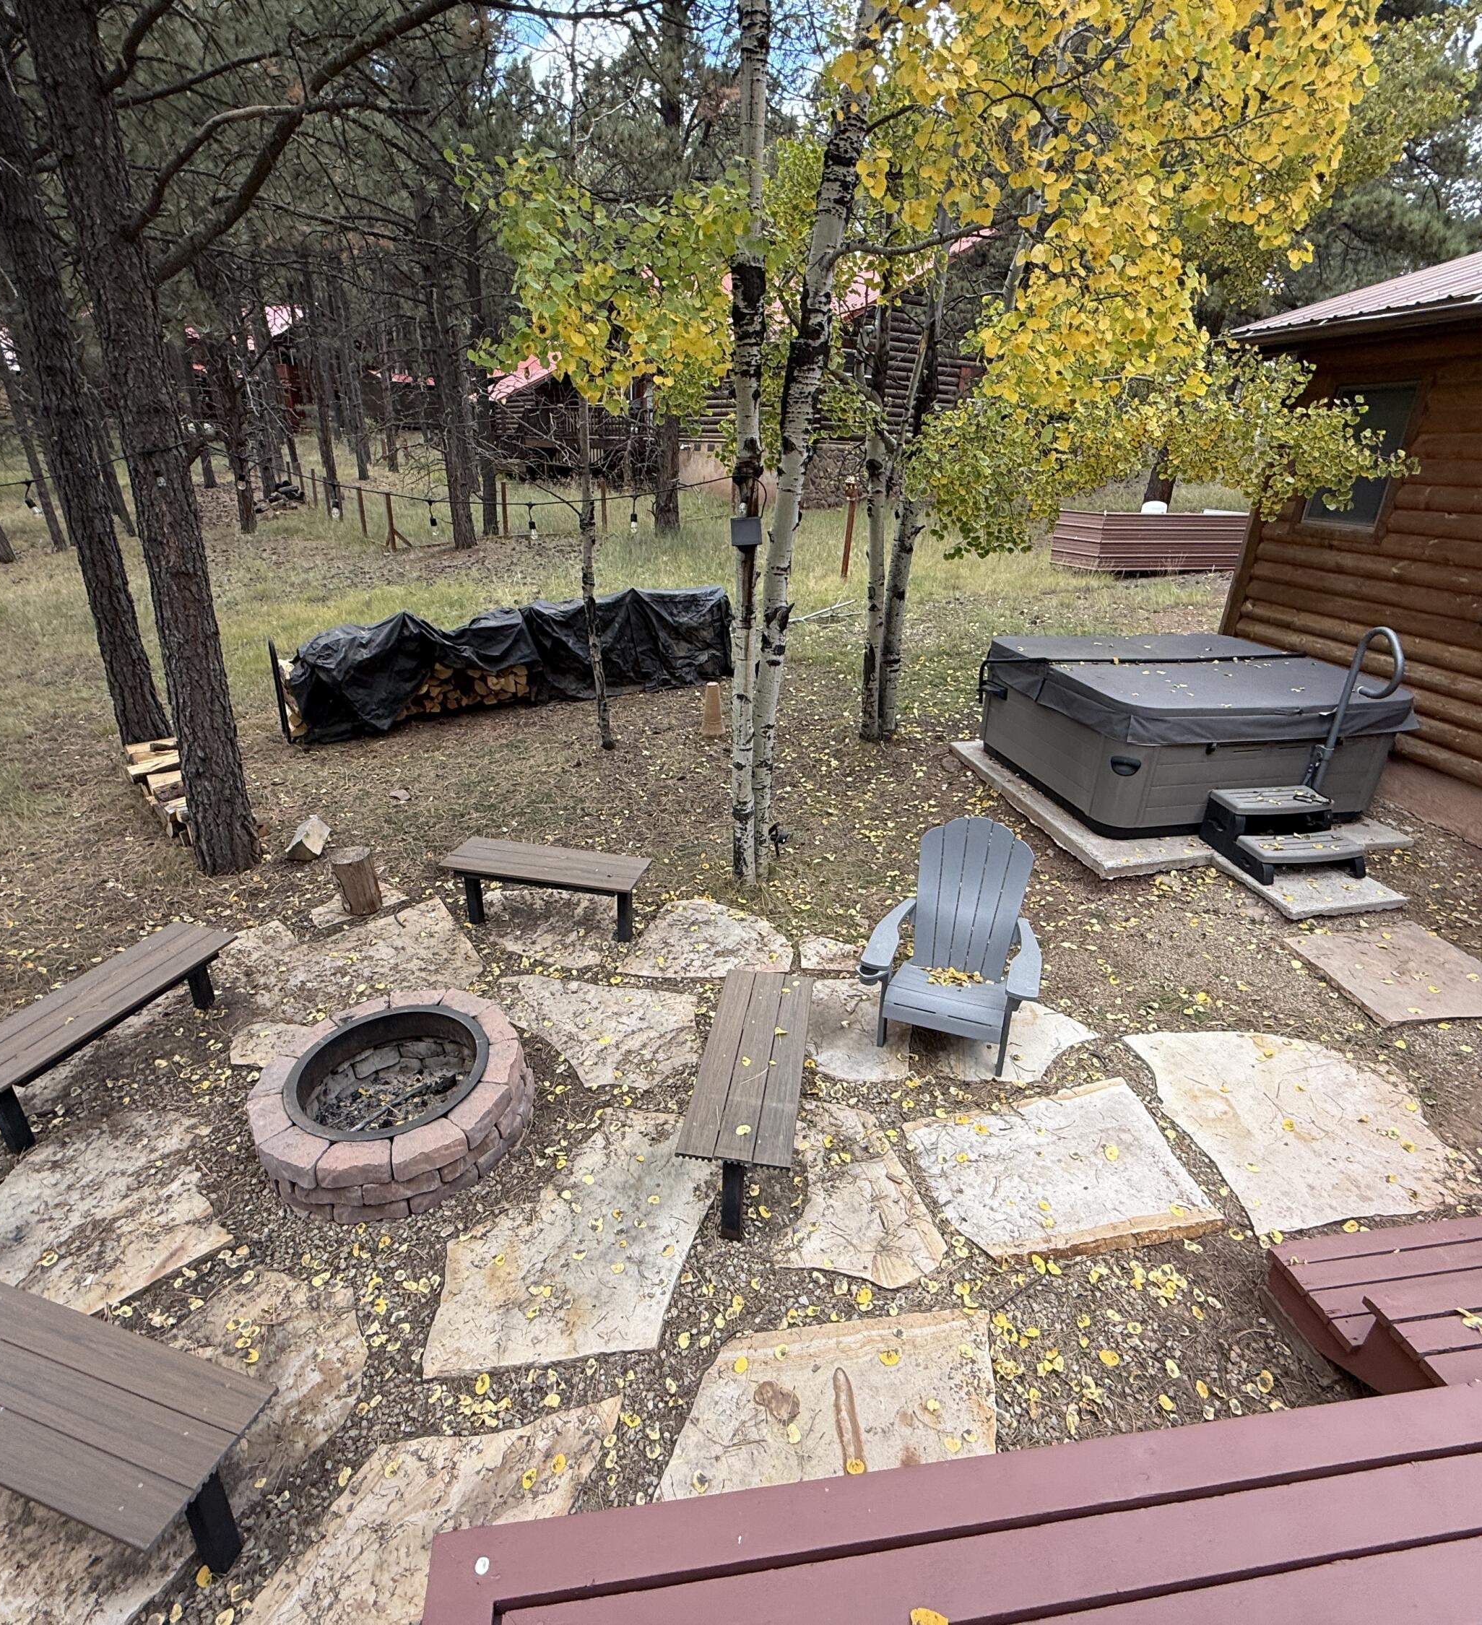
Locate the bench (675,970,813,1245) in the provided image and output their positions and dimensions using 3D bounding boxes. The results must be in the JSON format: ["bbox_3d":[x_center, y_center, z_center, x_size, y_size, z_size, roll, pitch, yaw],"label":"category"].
[{"bbox_3d":[0.057,1.269,3.905,0.425,0.475,1.220,5,24,7],"label":"bench"}]

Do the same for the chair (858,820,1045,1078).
[{"bbox_3d":[1.142,0.669,4.614,0.800,0.960,0.900,10,26,18],"label":"chair"}]

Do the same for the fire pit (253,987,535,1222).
[{"bbox_3d":[-1.595,1.307,4.089,1.250,0.300,1.250,1,23,-1],"label":"fire pit"}]

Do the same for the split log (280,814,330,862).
[{"bbox_3d":[-3.249,0.177,6.569,0.250,0.165,0.430,-4,24,-12],"label":"split log"}]

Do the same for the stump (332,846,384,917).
[{"bbox_3d":[-2.480,0.443,5.665,0.245,0.387,0.245,1,24,0],"label":"stump"}]

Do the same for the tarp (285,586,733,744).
[{"bbox_3d":[-2.336,-1.791,9.815,4.900,1.050,0.650,-14,28,-30],"label":"tarp"}]

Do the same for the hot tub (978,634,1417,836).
[{"bbox_3d":[3.525,-0.754,7.300,2.300,0.970,2.250,-4,24,-12],"label":"hot tub"}]

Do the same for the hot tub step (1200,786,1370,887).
[{"bbox_3d":[3.739,0.135,6.006,0.745,0.376,0.690,-2,24,-8],"label":"hot tub step"}]

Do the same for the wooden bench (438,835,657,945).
[{"bbox_3d":[-1.204,0.535,5.538,1.225,0.485,0.430,6,24,11],"label":"wooden bench"}]

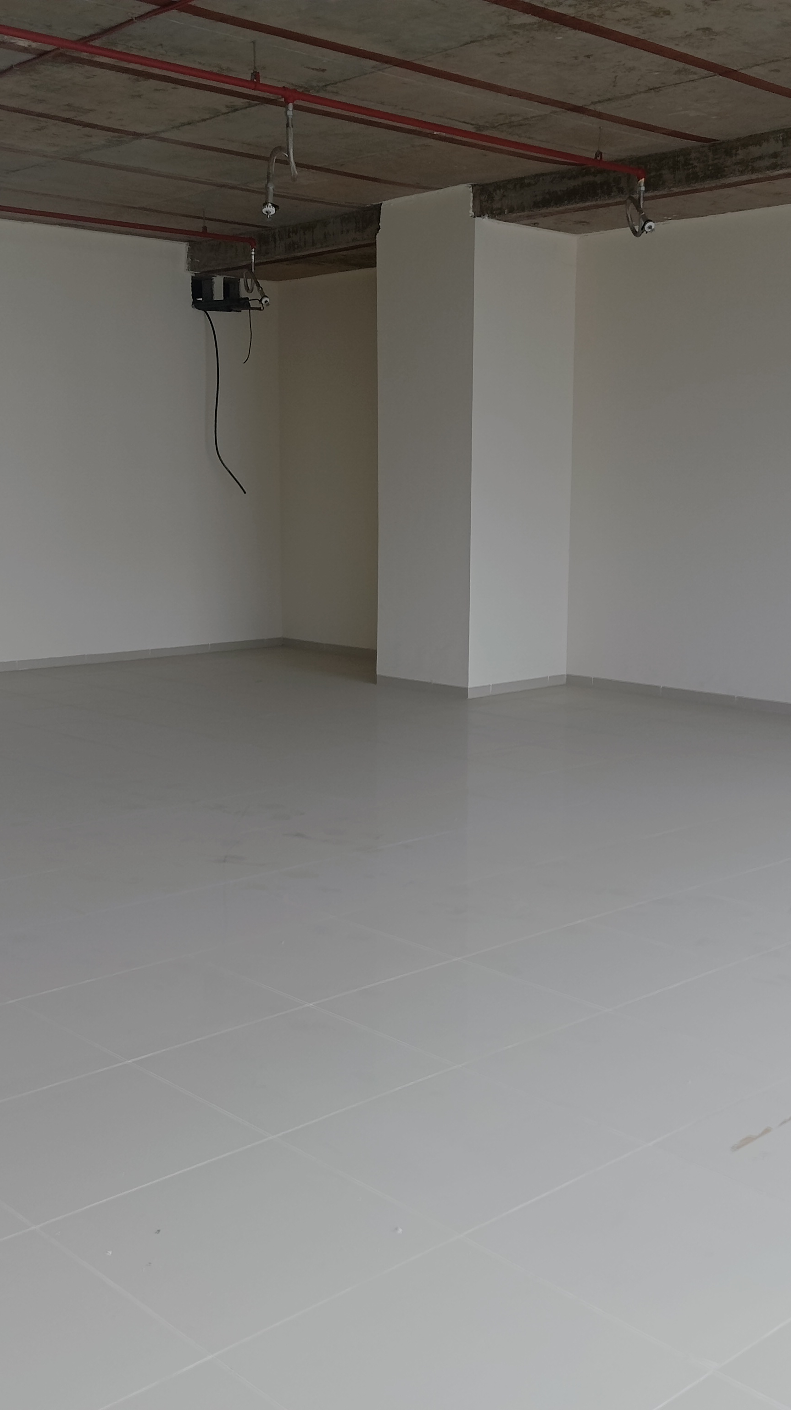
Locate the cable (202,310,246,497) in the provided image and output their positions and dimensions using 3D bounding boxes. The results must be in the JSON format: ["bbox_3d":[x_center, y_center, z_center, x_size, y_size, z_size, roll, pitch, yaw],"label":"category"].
[{"bbox_3d":[-1.373,-2.436,12.174,0.380,1.440,0.140,-8,12,-42],"label":"cable"}]

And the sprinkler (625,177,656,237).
[{"bbox_3d":[1.312,-2.680,8.150,0.165,0.320,0.140,1,9,9],"label":"sprinkler"}]

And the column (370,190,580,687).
[{"bbox_3d":[0.552,-1.760,10.467,0.966,3.253,0.892,-8,12,-42],"label":"column"}]

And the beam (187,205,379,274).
[{"bbox_3d":[-0.746,-3.414,11.212,0.350,0.220,2.325,-8,12,-42],"label":"beam"}]

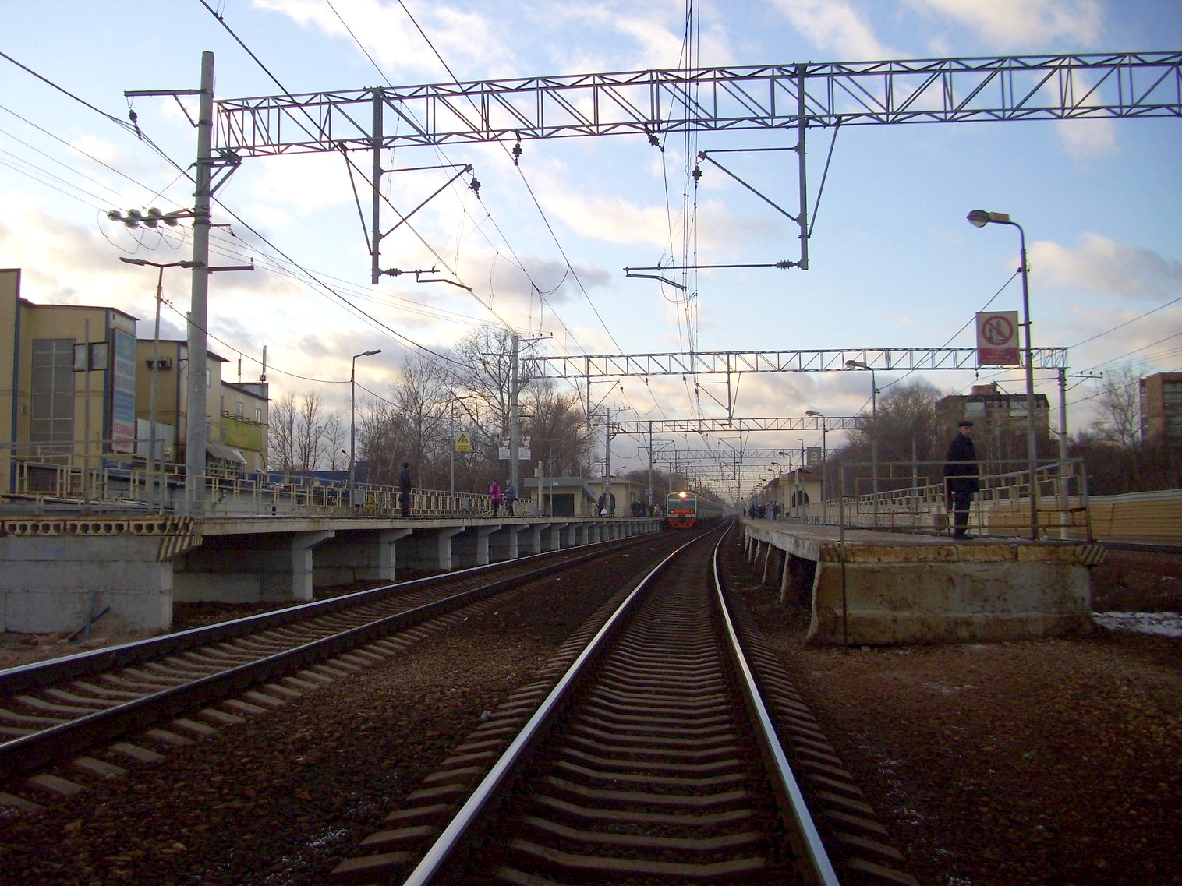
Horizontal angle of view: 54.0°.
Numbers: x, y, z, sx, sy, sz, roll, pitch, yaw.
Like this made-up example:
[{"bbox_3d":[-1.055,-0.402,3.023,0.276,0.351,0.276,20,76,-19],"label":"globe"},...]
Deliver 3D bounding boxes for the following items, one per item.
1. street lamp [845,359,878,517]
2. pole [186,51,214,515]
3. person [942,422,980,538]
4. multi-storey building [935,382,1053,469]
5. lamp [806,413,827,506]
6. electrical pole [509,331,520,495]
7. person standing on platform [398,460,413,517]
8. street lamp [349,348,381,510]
[{"bbox_3d":[7.683,0.033,32.966,0.920,4.792,0.300,0,-4,5],"label":"street lamp"},{"bbox_3d":[-9.292,-3.497,27.682,0.480,11.939,0.480,0,-4,0],"label":"pole"},{"bbox_3d":[5.493,0.548,17.200,0.380,1.758,0.530,-3,-5,38],"label":"person"},{"bbox_3d":[113.519,3.418,328.460,29.000,39.415,17.000,0,-4,7],"label":"multi-storey building"},{"bbox_3d":[9.381,1.046,48.533,0.920,4.774,0.300,0,-4,6],"label":"lamp"},{"bbox_3d":[-4.643,-0.656,71.189,0.460,11.863,0.460,0,-4,0],"label":"electrical pole"},{"bbox_3d":[-5.976,1.500,37.381,0.420,1.753,0.520,1,-4,-9],"label":"person standing on platform"},{"bbox_3d":[-6.563,-0.263,33.887,0.930,4.982,0.250,0,-4,5],"label":"street lamp"}]

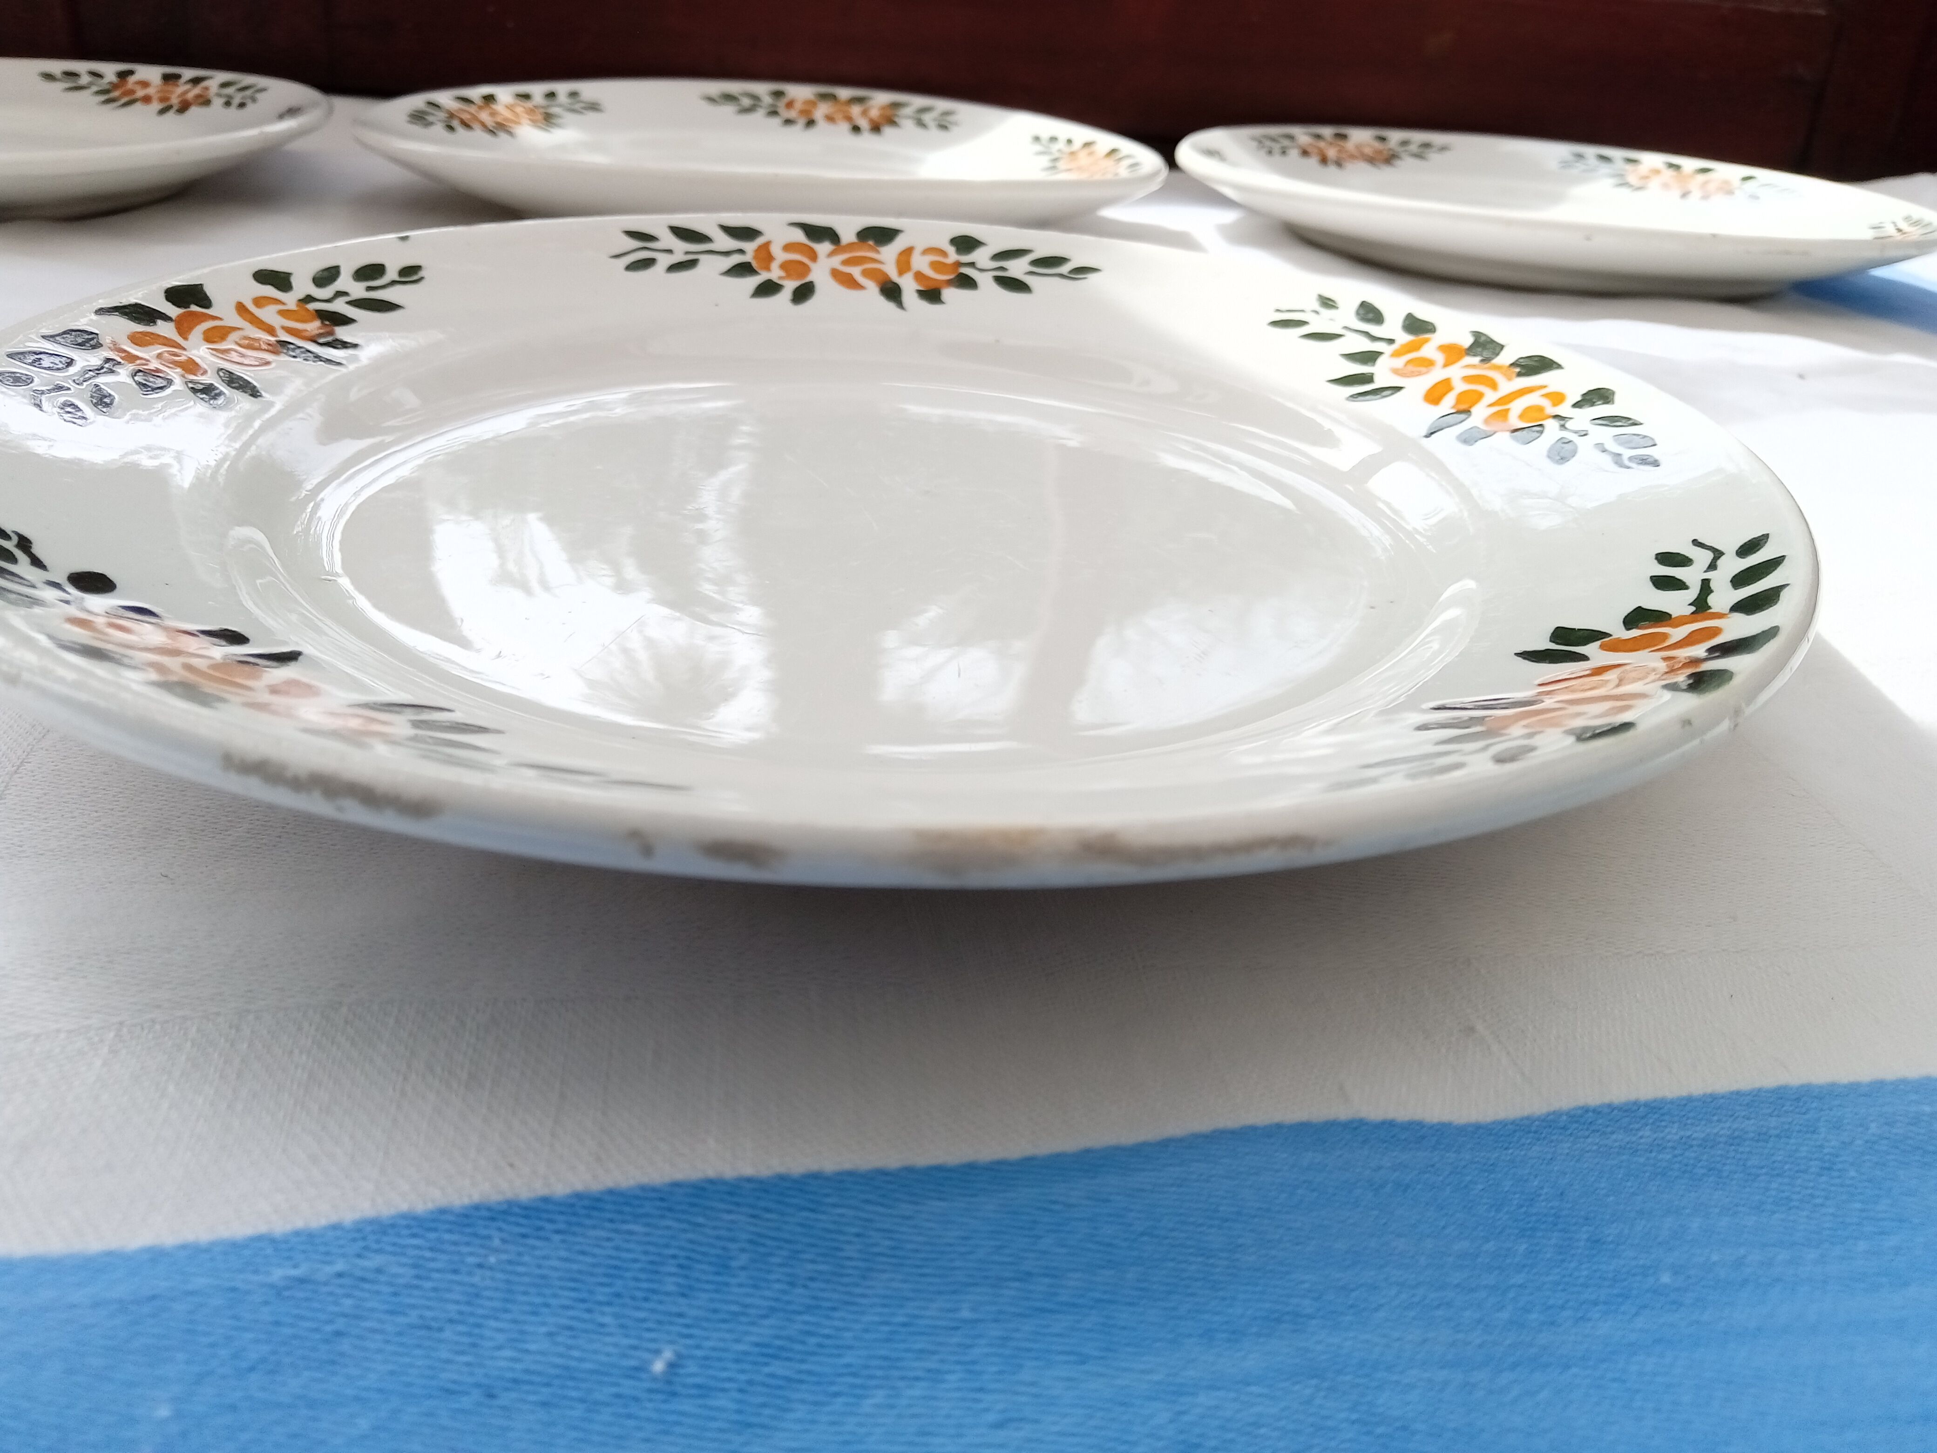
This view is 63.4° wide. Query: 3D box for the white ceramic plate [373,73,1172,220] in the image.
[{"bbox_3d":[-0.060,-0.174,0.484,0.240,0.027,0.240,3,27,-2],"label":"white ceramic plate"}]

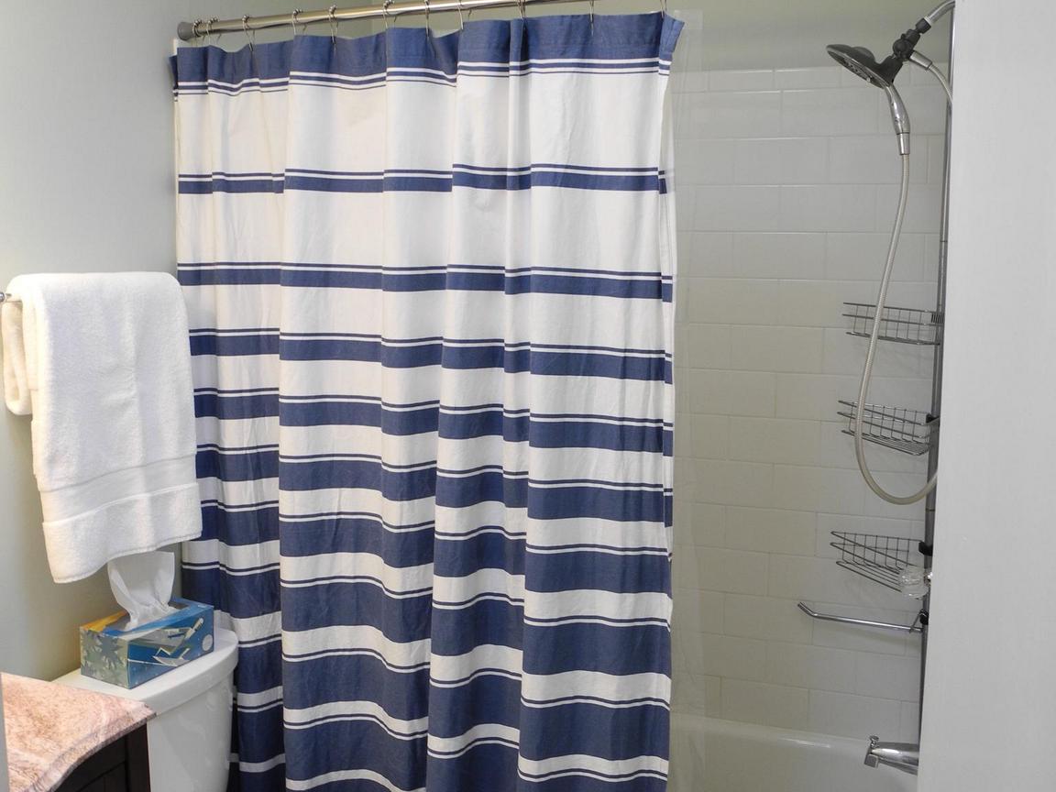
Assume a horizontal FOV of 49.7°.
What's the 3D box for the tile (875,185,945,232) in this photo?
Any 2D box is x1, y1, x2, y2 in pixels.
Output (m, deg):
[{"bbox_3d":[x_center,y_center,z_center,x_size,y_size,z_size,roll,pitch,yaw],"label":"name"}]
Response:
[{"bbox_3d":[0.891,-0.423,2.567,0.200,0.108,0.009,3,7,20],"label":"tile"}]

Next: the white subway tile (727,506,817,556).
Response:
[{"bbox_3d":[0.581,0.322,2.718,0.216,0.108,0.008,3,8,21],"label":"white subway tile"}]

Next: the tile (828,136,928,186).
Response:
[{"bbox_3d":[0.797,-0.536,2.589,0.216,0.108,0.009,3,7,20],"label":"tile"}]

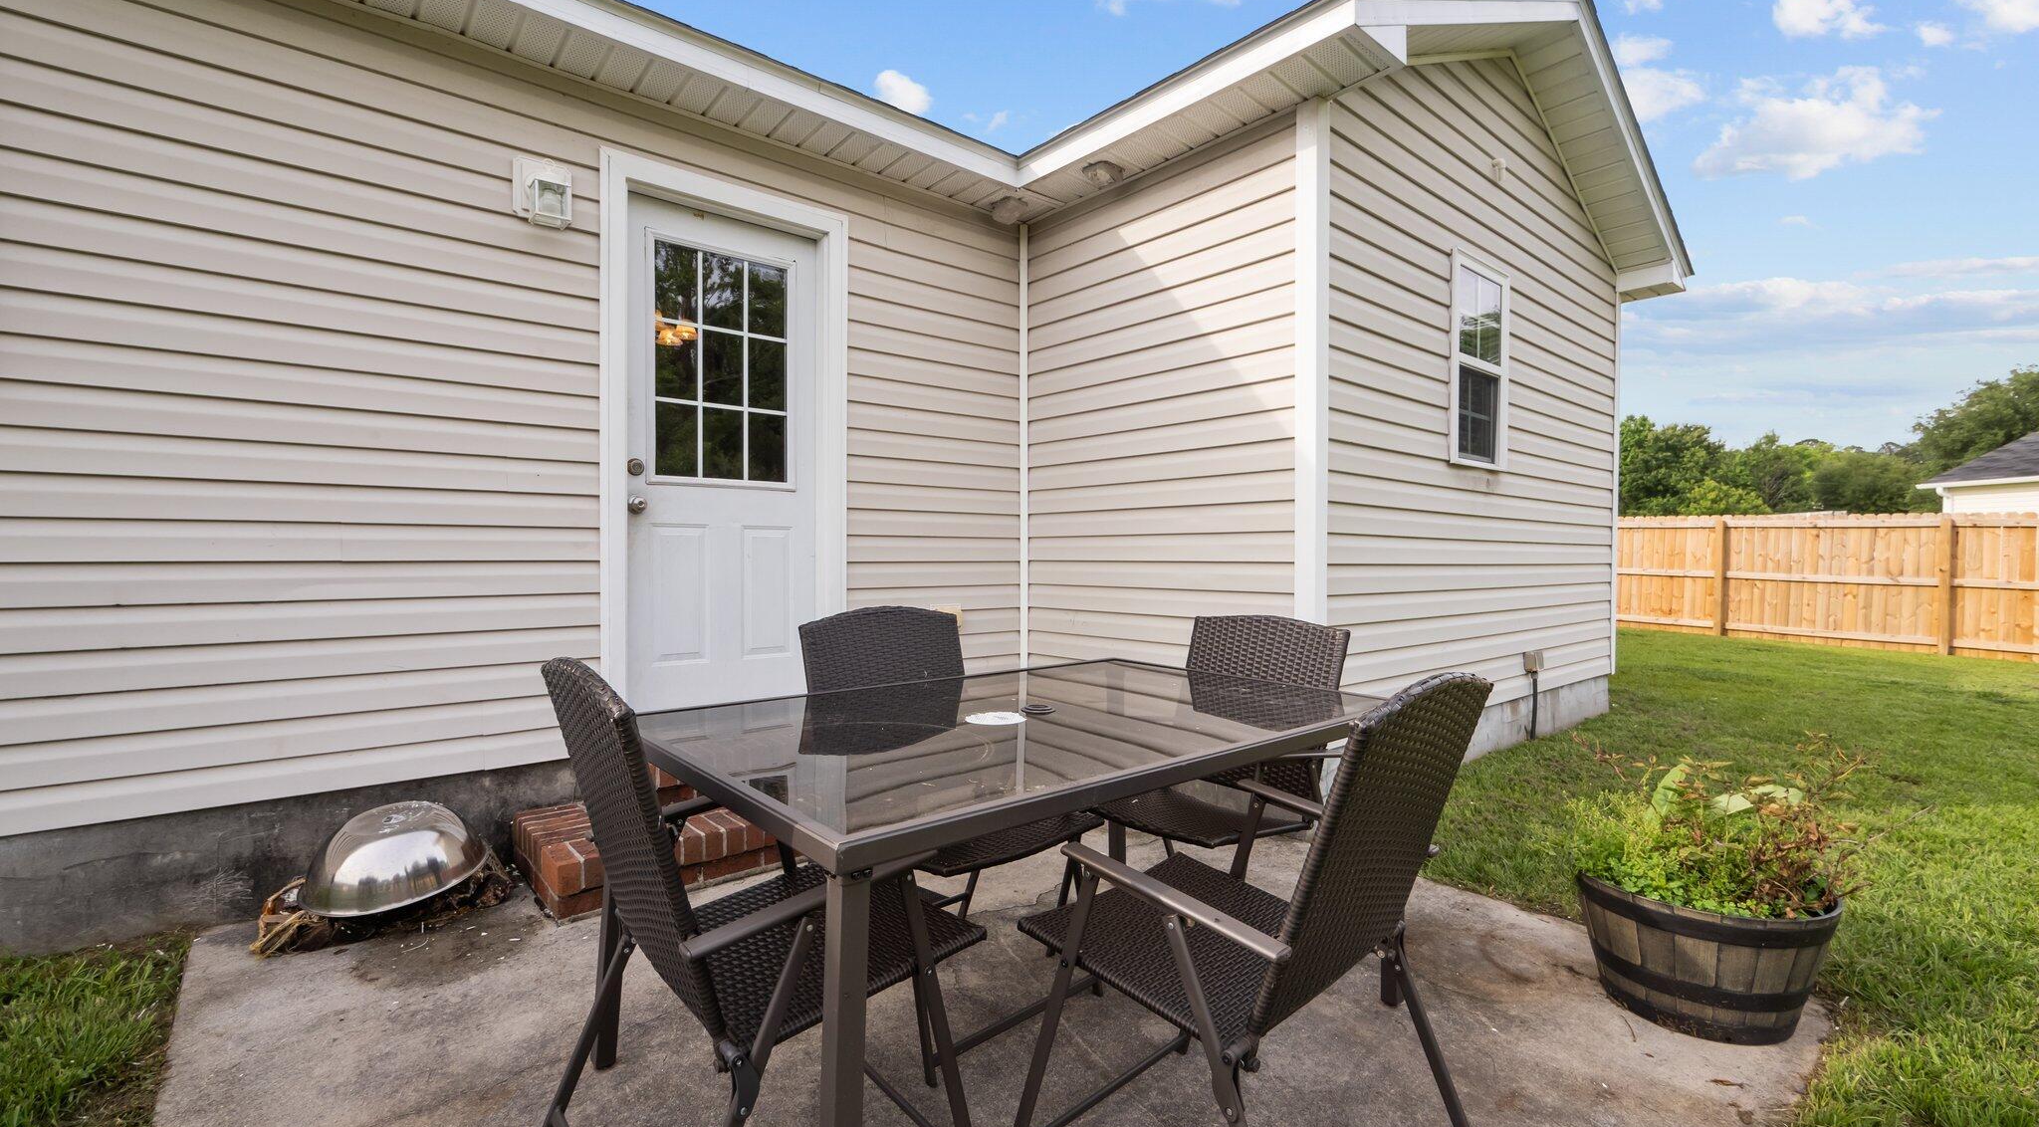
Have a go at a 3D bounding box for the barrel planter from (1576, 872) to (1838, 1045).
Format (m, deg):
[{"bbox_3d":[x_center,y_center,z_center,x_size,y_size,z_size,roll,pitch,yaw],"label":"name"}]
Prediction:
[{"bbox_3d":[1.652,0.914,2.010,0.505,0.290,0.505,0,0,0],"label":"barrel planter"}]

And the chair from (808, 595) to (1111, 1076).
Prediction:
[{"bbox_3d":[-0.178,0.579,2.010,0.600,0.900,0.620,0,0,-43],"label":"chair"}]

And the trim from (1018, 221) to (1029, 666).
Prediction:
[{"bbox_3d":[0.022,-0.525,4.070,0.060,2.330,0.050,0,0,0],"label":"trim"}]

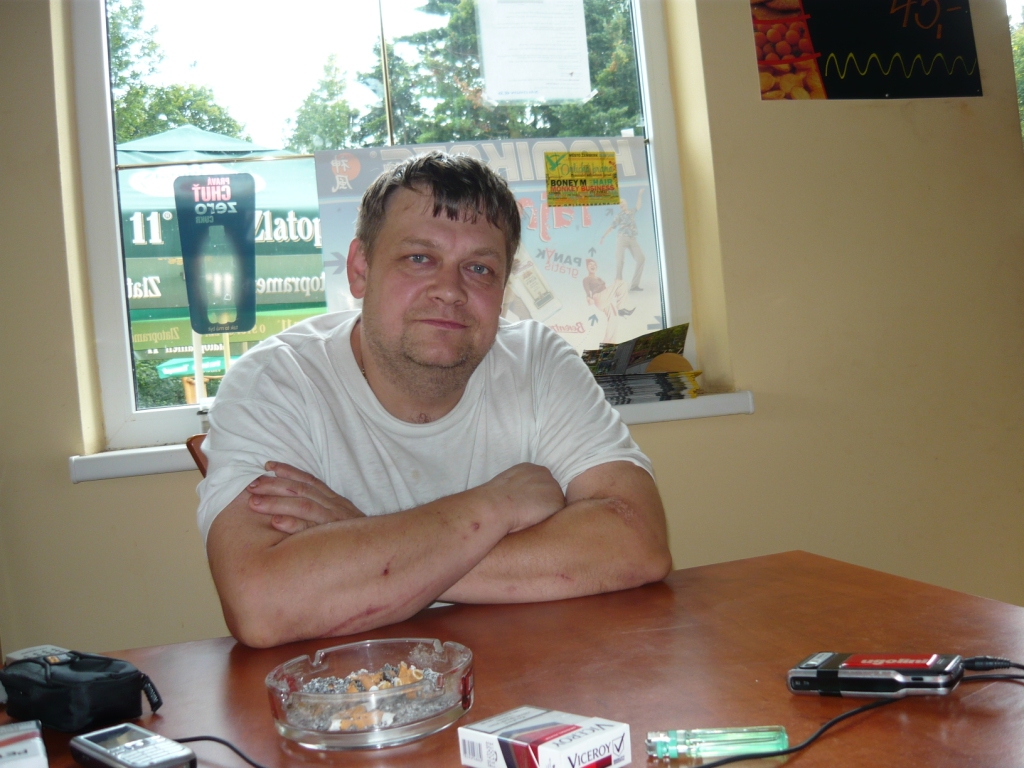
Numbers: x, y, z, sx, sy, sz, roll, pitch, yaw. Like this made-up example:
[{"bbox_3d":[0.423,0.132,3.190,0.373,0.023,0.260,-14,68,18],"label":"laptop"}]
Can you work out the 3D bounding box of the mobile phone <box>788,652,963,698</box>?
[{"bbox_3d":[0.255,0.204,0.686,0.109,0.018,0.047,-5,-2,22],"label":"mobile phone"}]

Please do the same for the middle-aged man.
[{"bbox_3d":[-0.091,0.379,1.240,0.534,1.262,0.599,-4,-2,-14],"label":"middle-aged man"}]

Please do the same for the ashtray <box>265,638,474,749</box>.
[{"bbox_3d":[-0.101,0.225,0.713,0.149,0.040,0.149,-5,-2,0],"label":"ashtray"}]

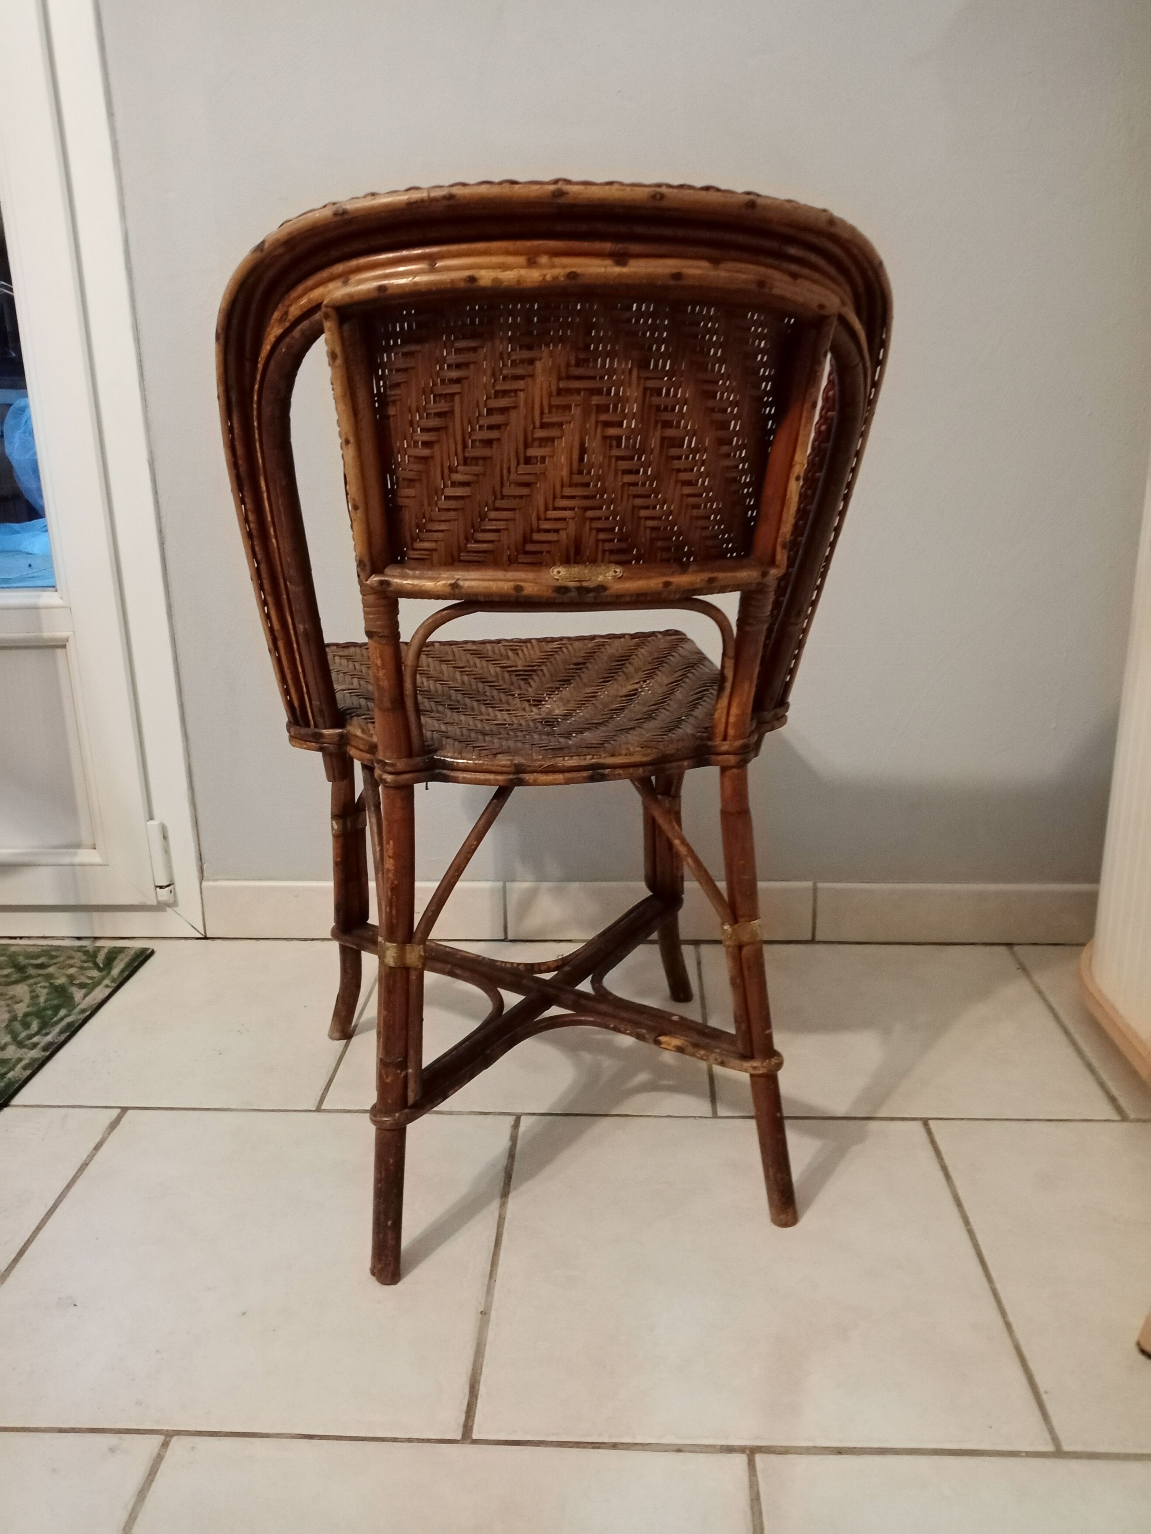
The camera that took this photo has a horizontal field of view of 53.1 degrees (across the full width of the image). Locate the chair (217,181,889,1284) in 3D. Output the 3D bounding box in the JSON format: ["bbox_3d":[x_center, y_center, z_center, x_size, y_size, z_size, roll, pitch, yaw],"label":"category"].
[{"bbox_3d":[-0.033,-0.035,1.094,0.482,0.864,0.562,-4,17,-10],"label":"chair"}]

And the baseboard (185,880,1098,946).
[{"bbox_3d":[0.092,0.206,1.631,1.283,0.084,0.016,0,17,3],"label":"baseboard"}]

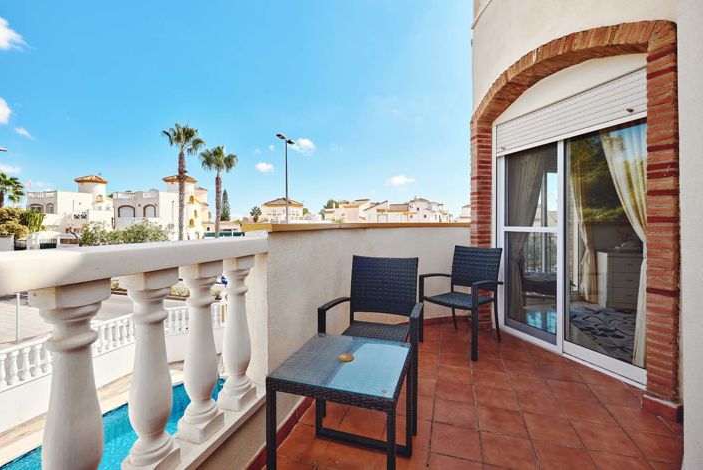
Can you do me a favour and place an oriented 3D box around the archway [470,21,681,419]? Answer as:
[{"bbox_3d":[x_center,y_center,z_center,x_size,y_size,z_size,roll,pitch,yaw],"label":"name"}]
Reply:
[{"bbox_3d":[1.669,-0.267,2.446,0.250,2.600,1.618,0,1,-20],"label":"archway"}]

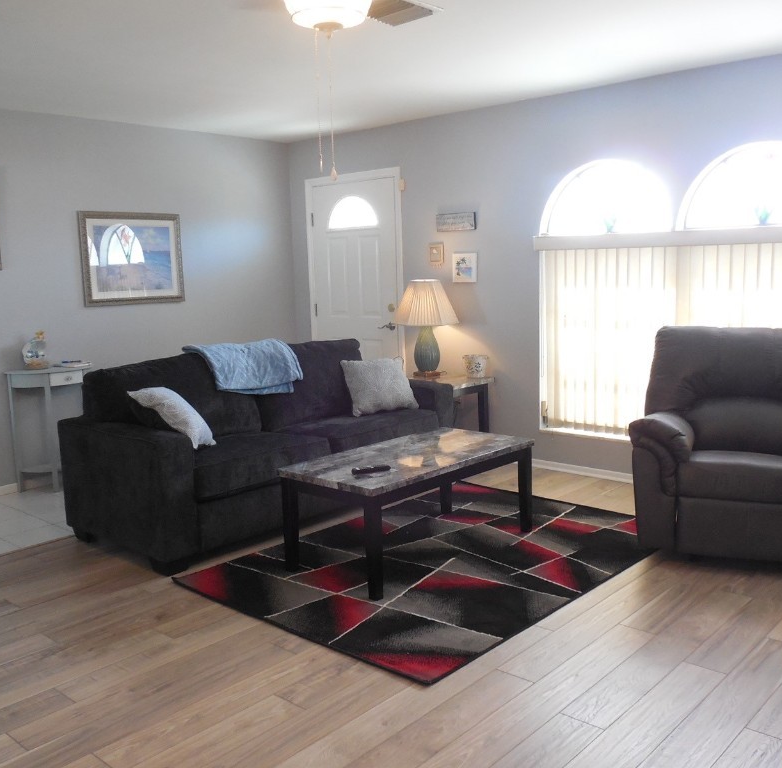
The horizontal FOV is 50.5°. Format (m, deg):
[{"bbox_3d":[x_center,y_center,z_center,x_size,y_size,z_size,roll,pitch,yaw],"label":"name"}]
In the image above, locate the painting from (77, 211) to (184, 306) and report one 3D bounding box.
[{"bbox_3d":[-1.834,-0.893,5.905,0.035,0.640,0.800,6,11,42],"label":"painting"}]

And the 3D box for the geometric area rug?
[{"bbox_3d":[0.275,0.821,4.072,1.533,0.012,2.110,6,11,42],"label":"geometric area rug"}]

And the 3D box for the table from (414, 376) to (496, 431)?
[{"bbox_3d":[0.331,0.270,5.835,0.560,0.605,0.580,6,11,42],"label":"table"}]

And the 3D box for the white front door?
[{"bbox_3d":[-0.288,-0.600,6.663,1.045,2.105,0.080,6,11,42],"label":"white front door"}]

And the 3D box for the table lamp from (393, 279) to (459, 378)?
[{"bbox_3d":[0.247,-0.396,5.876,0.465,0.700,0.465,-1,8,0],"label":"table lamp"}]

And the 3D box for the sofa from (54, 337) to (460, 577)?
[{"bbox_3d":[-0.673,0.285,4.807,1.000,0.910,2.085,6,11,42],"label":"sofa"}]

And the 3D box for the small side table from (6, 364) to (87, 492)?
[{"bbox_3d":[-2.147,0.290,5.458,0.290,0.790,0.600,6,11,42],"label":"small side table"}]

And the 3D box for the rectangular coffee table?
[{"bbox_3d":[0.116,0.592,4.138,0.610,0.480,1.215,6,11,42],"label":"rectangular coffee table"}]

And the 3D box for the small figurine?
[{"bbox_3d":[-2.291,-0.215,5.335,0.160,0.240,0.120,-7,10,-35],"label":"small figurine"}]

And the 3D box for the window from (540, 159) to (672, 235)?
[{"bbox_3d":[1.342,-1.160,5.153,0.898,0.455,0.100,6,11,42],"label":"window"}]

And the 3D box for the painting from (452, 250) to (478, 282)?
[{"bbox_3d":[0.526,-0.825,5.897,0.210,0.205,0.022,6,11,42],"label":"painting"}]

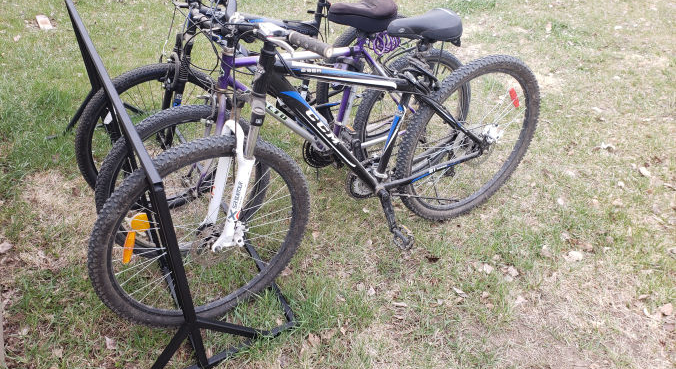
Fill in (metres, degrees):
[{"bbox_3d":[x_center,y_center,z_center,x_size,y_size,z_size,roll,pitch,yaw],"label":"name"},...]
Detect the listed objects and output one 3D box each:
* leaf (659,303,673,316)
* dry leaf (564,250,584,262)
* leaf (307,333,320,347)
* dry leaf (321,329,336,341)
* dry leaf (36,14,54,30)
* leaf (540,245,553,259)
[{"bbox_3d":[1.183,0.451,1.834,0.052,0.020,0.052,30,46,34],"label":"leaf"},{"bbox_3d":[0.957,0.289,2.054,0.075,0.020,0.060,21,42,26],"label":"dry leaf"},{"bbox_3d":[-0.084,0.534,1.739,0.048,0.020,0.055,-3,37,-4],"label":"leaf"},{"bbox_3d":[-0.033,0.522,1.755,0.055,0.020,0.050,-2,37,-2],"label":"dry leaf"},{"bbox_3d":[-2.508,-1.391,4.346,0.130,0.040,0.280,-19,41,-23],"label":"dry leaf"},{"bbox_3d":[0.851,0.277,2.071,0.050,0.020,0.065,18,41,23],"label":"leaf"}]

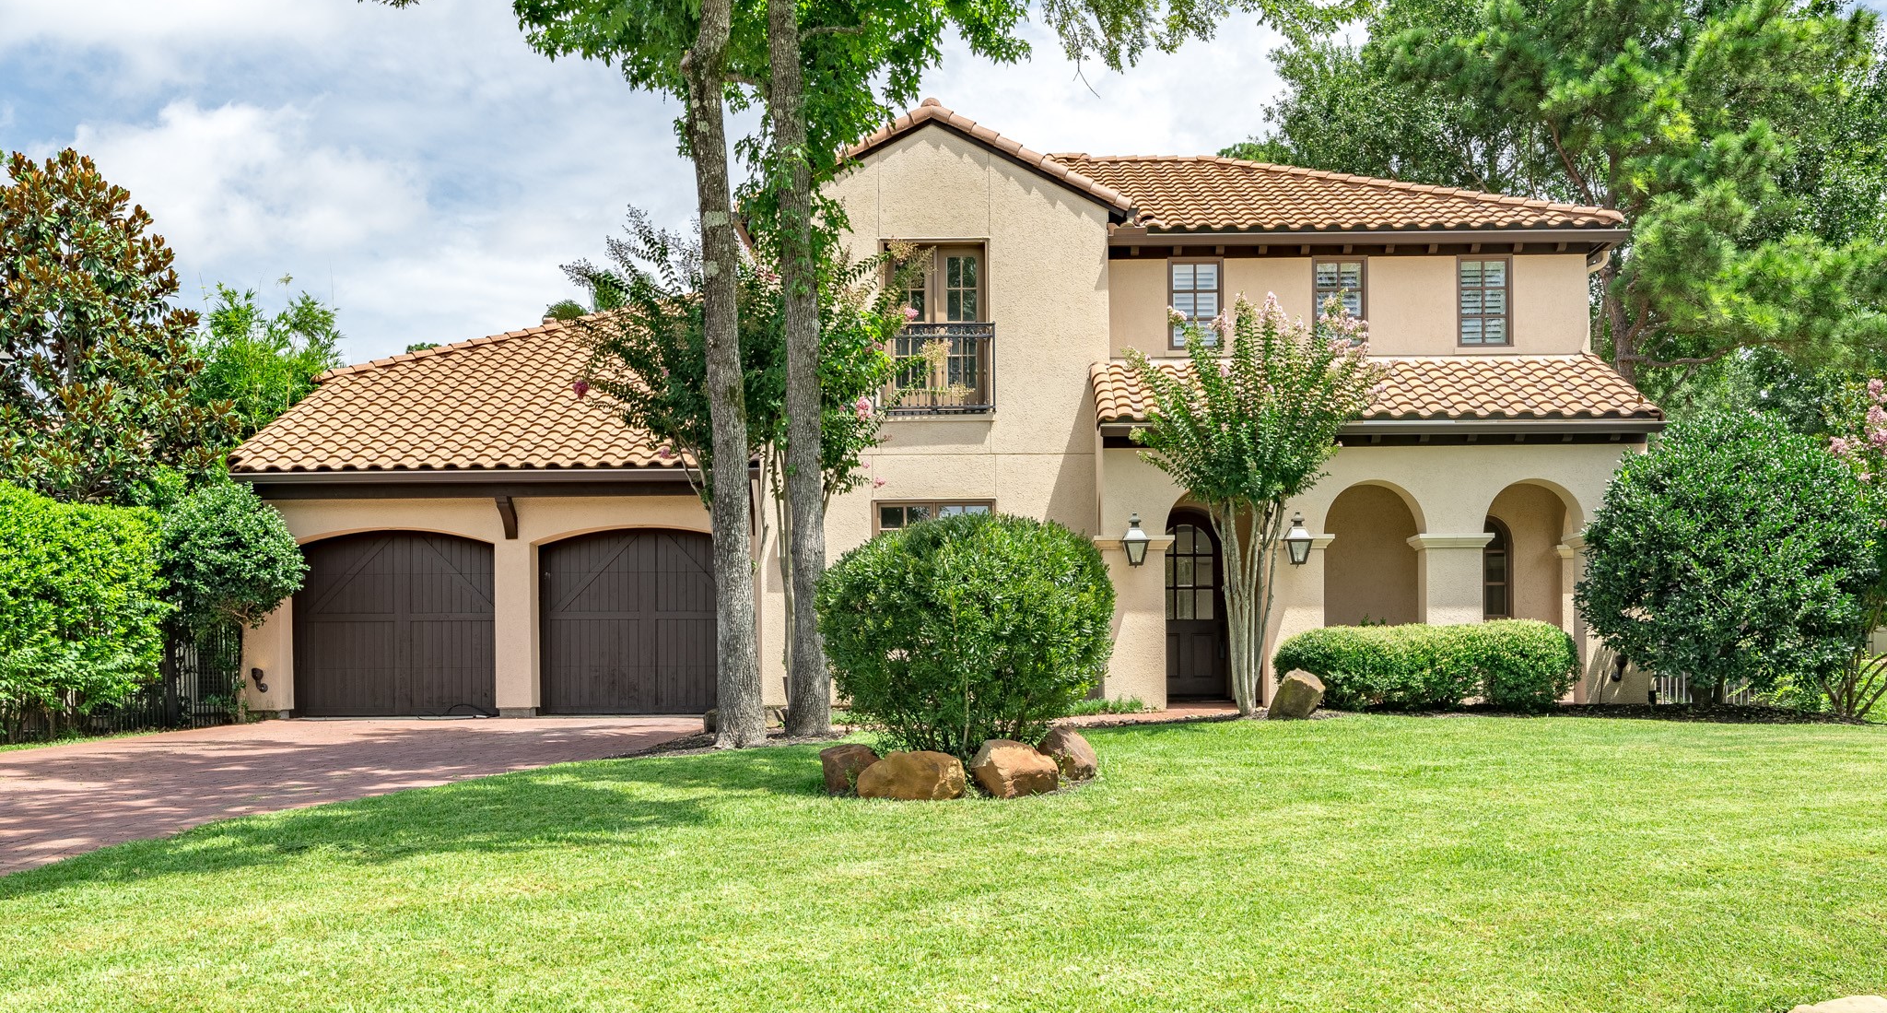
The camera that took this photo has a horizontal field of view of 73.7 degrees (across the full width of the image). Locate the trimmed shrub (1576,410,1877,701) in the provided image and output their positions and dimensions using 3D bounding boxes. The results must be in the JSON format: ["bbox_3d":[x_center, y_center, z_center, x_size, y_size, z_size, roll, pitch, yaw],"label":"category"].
[{"bbox_3d":[8.580,0.558,13.800,2.950,3.150,2.900,-1,-2,1],"label":"trimmed shrub"}]

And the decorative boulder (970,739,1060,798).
[{"bbox_3d":[0.560,2.056,9.850,0.680,0.440,0.540,-1,-2,1],"label":"decorative boulder"}]

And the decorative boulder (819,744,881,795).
[{"bbox_3d":[-0.732,2.093,10.000,0.500,0.400,0.470,-1,-2,1],"label":"decorative boulder"}]

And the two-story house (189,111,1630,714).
[{"bbox_3d":[-0.400,-1.320,19.600,16.700,7.900,12.000,-1,-2,1],"label":"two-story house"}]

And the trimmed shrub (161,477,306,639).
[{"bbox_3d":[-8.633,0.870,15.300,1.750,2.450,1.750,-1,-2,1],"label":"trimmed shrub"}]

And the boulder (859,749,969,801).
[{"bbox_3d":[-0.253,2.097,9.800,0.850,0.380,0.550,-1,-2,1],"label":"boulder"}]

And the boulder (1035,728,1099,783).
[{"bbox_3d":[1.012,2.055,10.400,0.510,0.440,0.500,-1,-2,1],"label":"boulder"}]

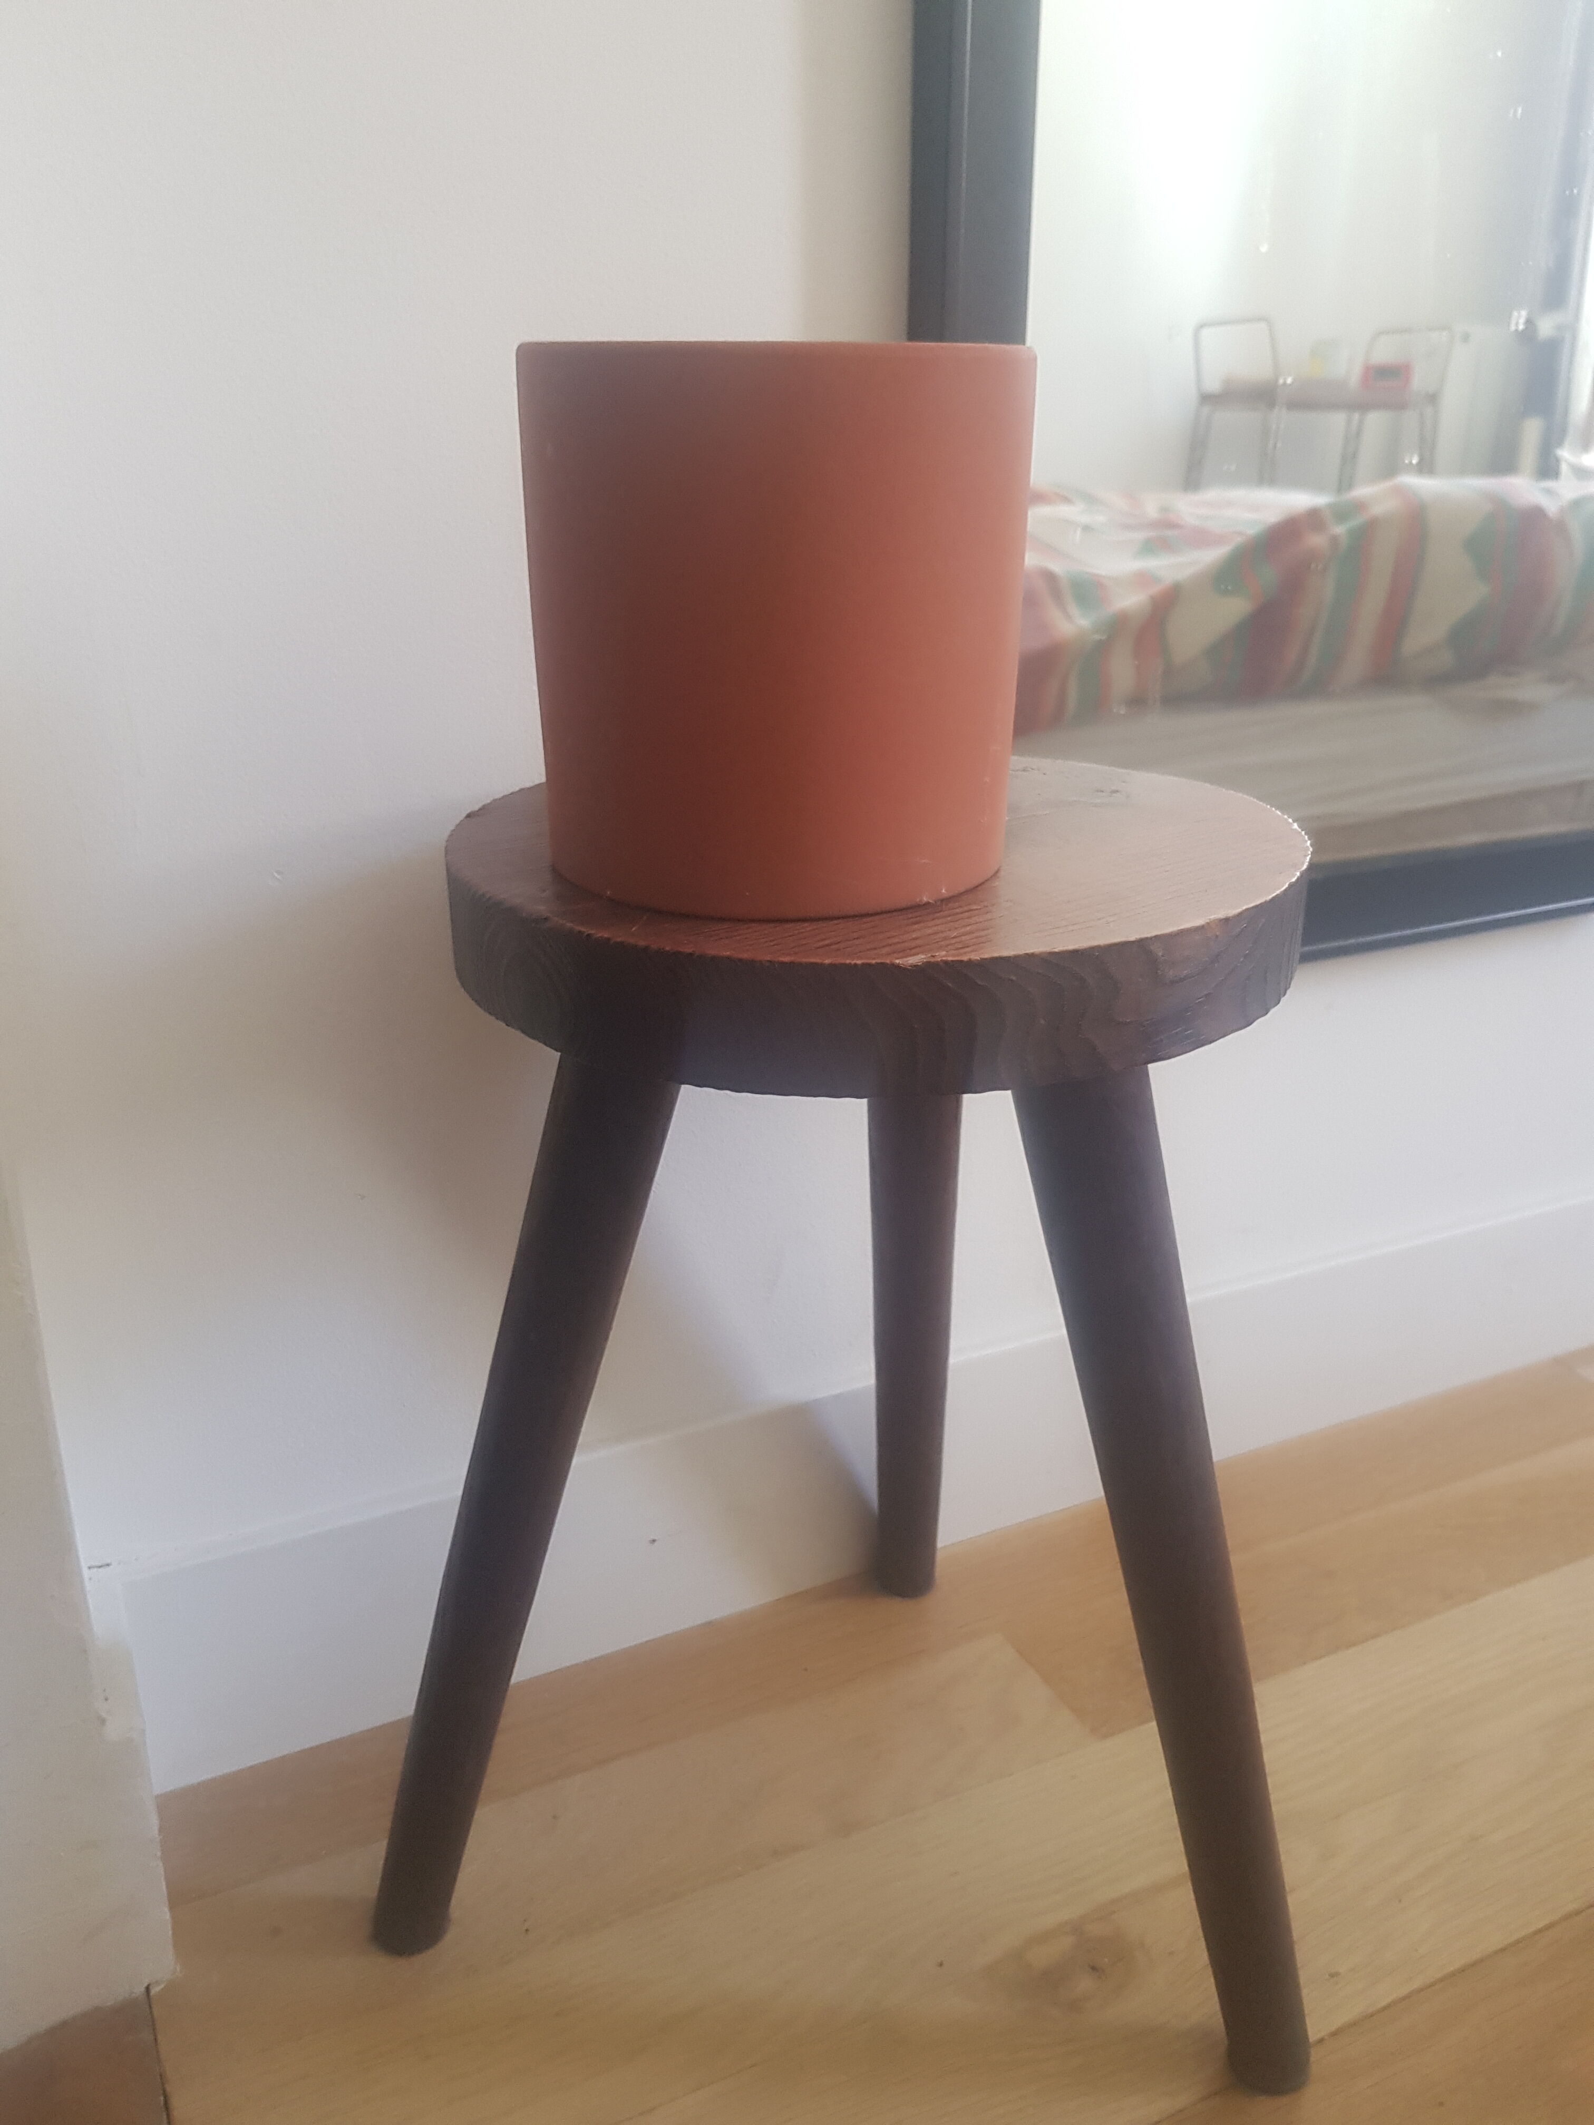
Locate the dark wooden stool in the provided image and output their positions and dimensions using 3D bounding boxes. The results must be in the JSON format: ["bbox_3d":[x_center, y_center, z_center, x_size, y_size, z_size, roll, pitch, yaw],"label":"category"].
[{"bbox_3d":[0.030,0.127,0.650,0.385,0.468,0.343,4,23,11],"label":"dark wooden stool"}]

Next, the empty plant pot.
[{"bbox_3d":[-0.005,-0.132,0.474,0.145,0.144,0.145,0,22,0],"label":"empty plant pot"}]

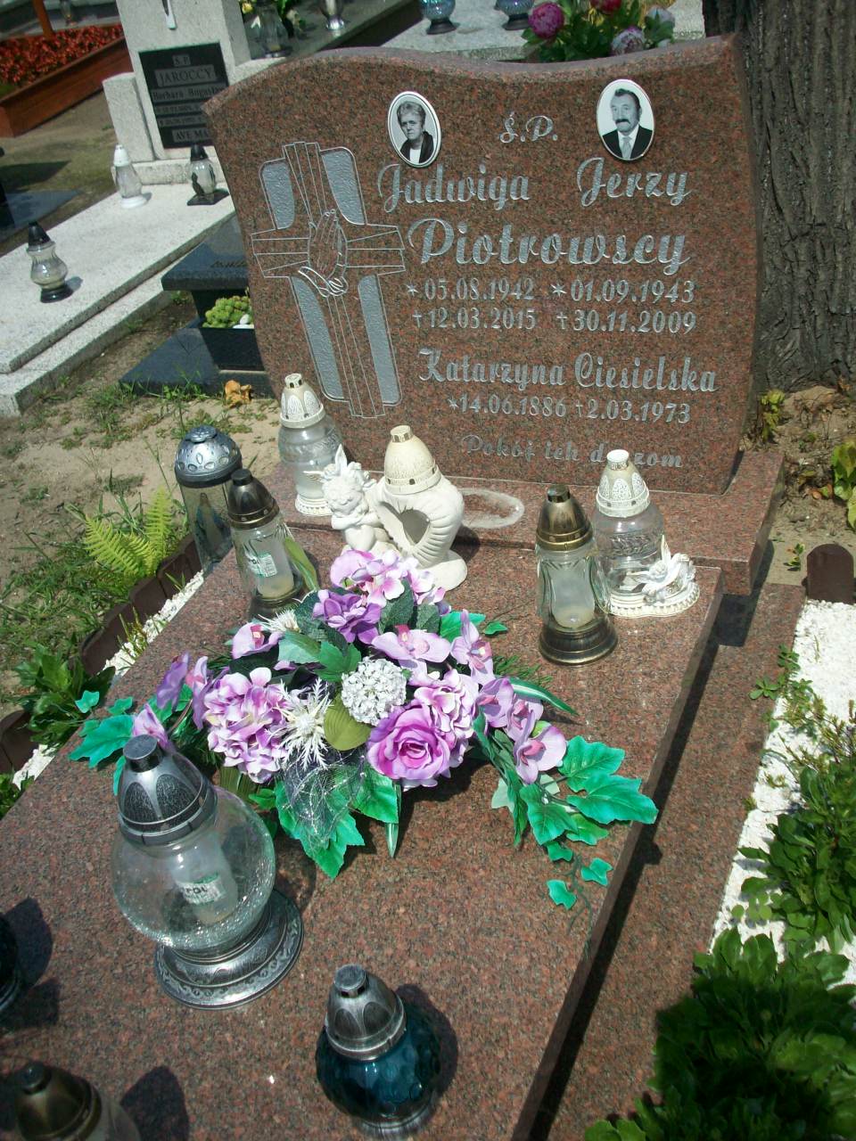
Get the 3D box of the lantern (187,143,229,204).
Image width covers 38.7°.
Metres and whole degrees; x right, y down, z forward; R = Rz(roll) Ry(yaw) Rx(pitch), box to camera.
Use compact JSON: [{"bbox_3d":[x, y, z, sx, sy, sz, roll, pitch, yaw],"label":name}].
[{"bbox_3d":[-0.911,-1.607,4.931,0.150,0.200,0.125,6,38,24],"label":"lantern"}]

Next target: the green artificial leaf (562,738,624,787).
[{"bbox_3d":[0.209,0.245,1.553,0.098,0.022,0.080,-25,37,-17],"label":"green artificial leaf"}]

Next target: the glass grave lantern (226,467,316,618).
[{"bbox_3d":[-0.281,-0.050,2.083,0.115,0.268,0.115,6,38,24],"label":"glass grave lantern"}]

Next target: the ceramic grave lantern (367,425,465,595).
[{"bbox_3d":[-0.017,-0.108,1.938,0.155,0.277,0.115,6,38,24],"label":"ceramic grave lantern"}]

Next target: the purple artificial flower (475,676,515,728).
[{"bbox_3d":[0.087,0.172,1.582,0.060,0.070,0.045,11,5,29],"label":"purple artificial flower"}]

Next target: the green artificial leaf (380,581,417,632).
[{"bbox_3d":[-0.040,0.048,1.624,0.049,0.018,0.071,-6,77,11],"label":"green artificial leaf"}]

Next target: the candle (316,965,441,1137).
[{"bbox_3d":[-0.052,0.442,1.145,0.119,0.184,0.119,-20,35,-10],"label":"candle"}]

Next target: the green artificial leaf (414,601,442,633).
[{"bbox_3d":[-0.001,0.063,1.639,0.040,0.025,0.050,6,38,23],"label":"green artificial leaf"}]

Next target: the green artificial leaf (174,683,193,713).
[{"bbox_3d":[-0.373,0.196,1.867,0.034,0.045,0.025,6,3,24],"label":"green artificial leaf"}]

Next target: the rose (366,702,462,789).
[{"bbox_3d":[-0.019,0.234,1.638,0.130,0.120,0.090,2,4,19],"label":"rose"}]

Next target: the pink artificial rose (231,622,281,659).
[{"bbox_3d":[-0.270,0.108,1.911,0.080,0.065,0.060,21,20,38],"label":"pink artificial rose"}]

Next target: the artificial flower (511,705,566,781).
[{"bbox_3d":[0.138,0.219,1.550,0.075,0.090,0.050,5,11,23],"label":"artificial flower"}]

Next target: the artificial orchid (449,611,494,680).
[{"bbox_3d":[0.058,0.098,1.609,0.057,0.086,0.040,-23,9,-14],"label":"artificial orchid"}]

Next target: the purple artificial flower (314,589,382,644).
[{"bbox_3d":[-0.107,0.061,1.631,0.099,0.074,0.055,3,-7,21],"label":"purple artificial flower"}]

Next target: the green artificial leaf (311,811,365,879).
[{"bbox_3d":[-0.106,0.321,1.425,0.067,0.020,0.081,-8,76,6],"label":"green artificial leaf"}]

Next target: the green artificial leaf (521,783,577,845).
[{"bbox_3d":[0.146,0.295,1.475,0.070,0.040,0.080,6,38,23],"label":"green artificial leaf"}]

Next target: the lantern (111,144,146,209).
[{"bbox_3d":[-1.121,-1.474,4.545,0.090,0.211,0.090,6,38,23],"label":"lantern"}]

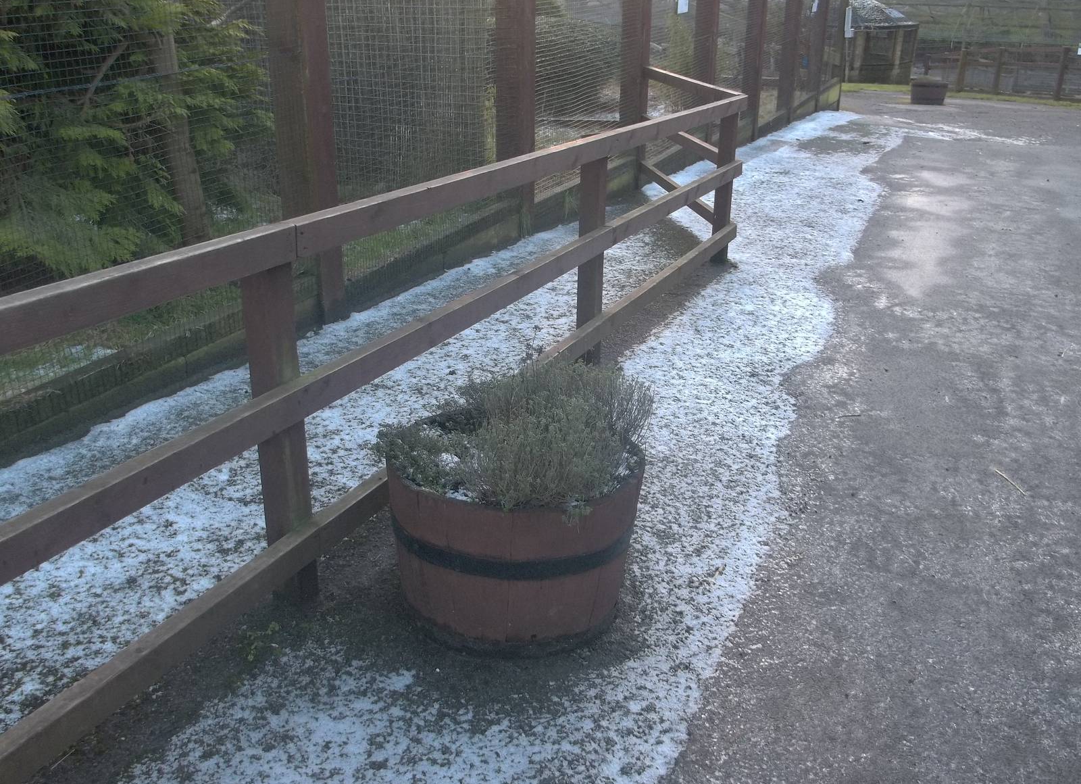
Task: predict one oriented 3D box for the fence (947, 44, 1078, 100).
[{"bbox_3d":[9.868,-6.757,21.754,0.124,0.978,4.526,-2,21,-7],"label":"fence"}]

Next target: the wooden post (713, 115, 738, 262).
[{"bbox_3d":[1.129,-1.260,6.312,0.082,0.971,0.082,9,22,22],"label":"wooden post"}]

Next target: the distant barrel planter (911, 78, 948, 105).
[{"bbox_3d":[6.827,-5.253,18.028,0.642,0.431,0.642,1,21,0],"label":"distant barrel planter"}]

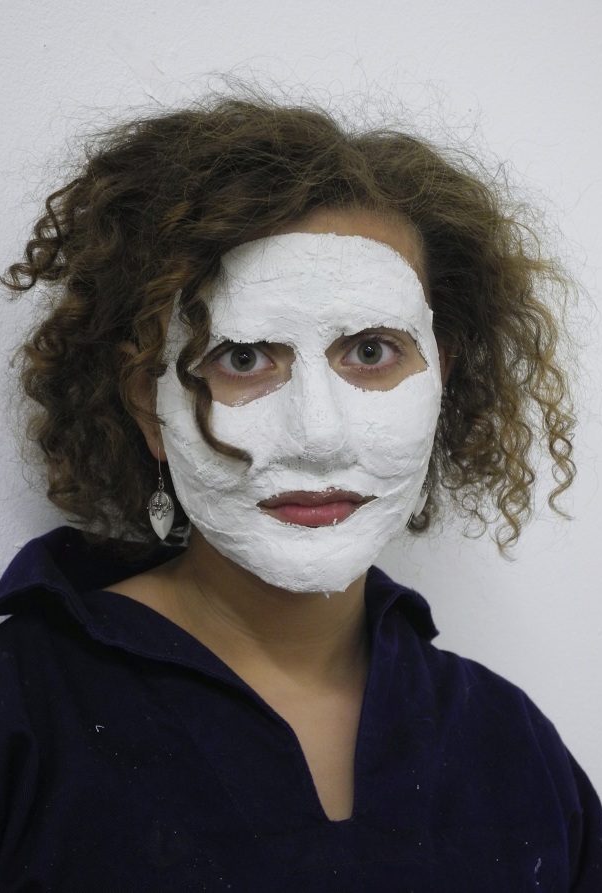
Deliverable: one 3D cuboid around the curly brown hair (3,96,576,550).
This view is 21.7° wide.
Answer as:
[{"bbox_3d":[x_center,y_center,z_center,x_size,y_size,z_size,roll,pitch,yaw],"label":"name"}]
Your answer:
[{"bbox_3d":[-0.006,-0.065,0.832,0.300,0.240,0.220,-3,0,-12],"label":"curly brown hair"}]

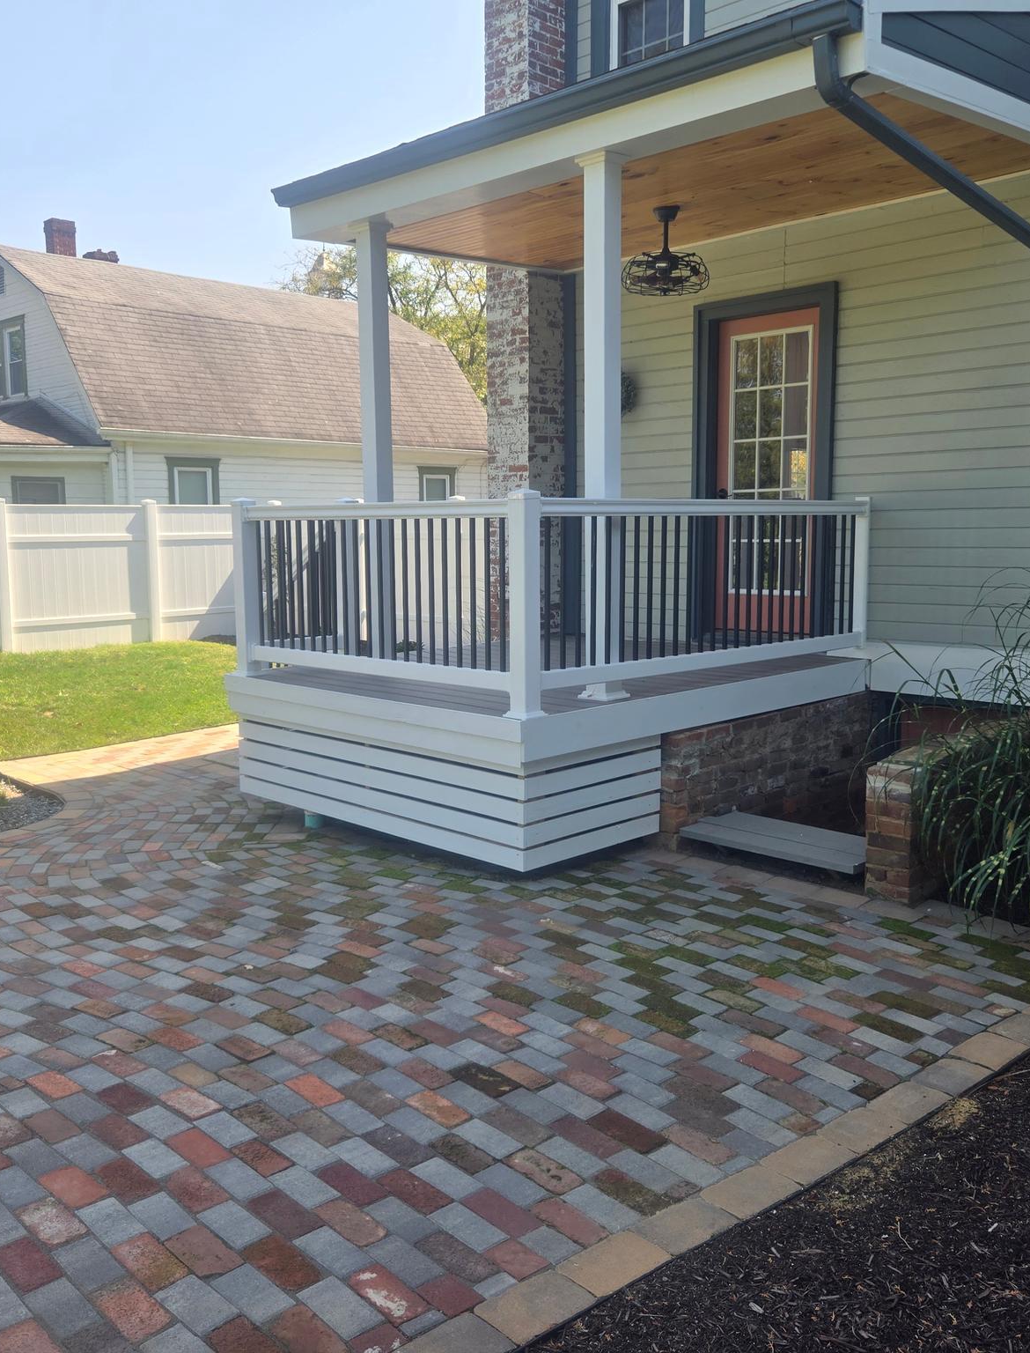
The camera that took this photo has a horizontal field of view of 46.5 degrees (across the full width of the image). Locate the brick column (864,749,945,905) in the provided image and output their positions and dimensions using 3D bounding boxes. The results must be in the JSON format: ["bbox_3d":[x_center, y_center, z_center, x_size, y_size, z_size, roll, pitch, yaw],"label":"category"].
[{"bbox_3d":[1.644,0.630,5.033,0.205,0.570,0.300,7,10,45],"label":"brick column"}]

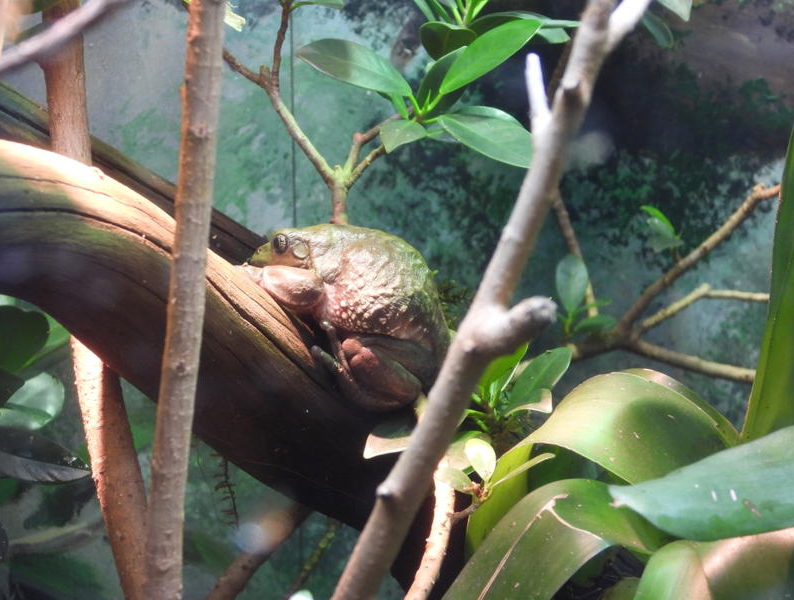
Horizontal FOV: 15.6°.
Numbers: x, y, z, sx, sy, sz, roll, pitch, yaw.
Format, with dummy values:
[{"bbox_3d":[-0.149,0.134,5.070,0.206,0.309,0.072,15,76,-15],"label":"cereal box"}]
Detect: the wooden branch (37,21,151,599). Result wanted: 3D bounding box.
[{"bbox_3d":[-0.170,0.000,1.620,0.030,0.335,0.040,-7,0,0],"label":"wooden branch"}]

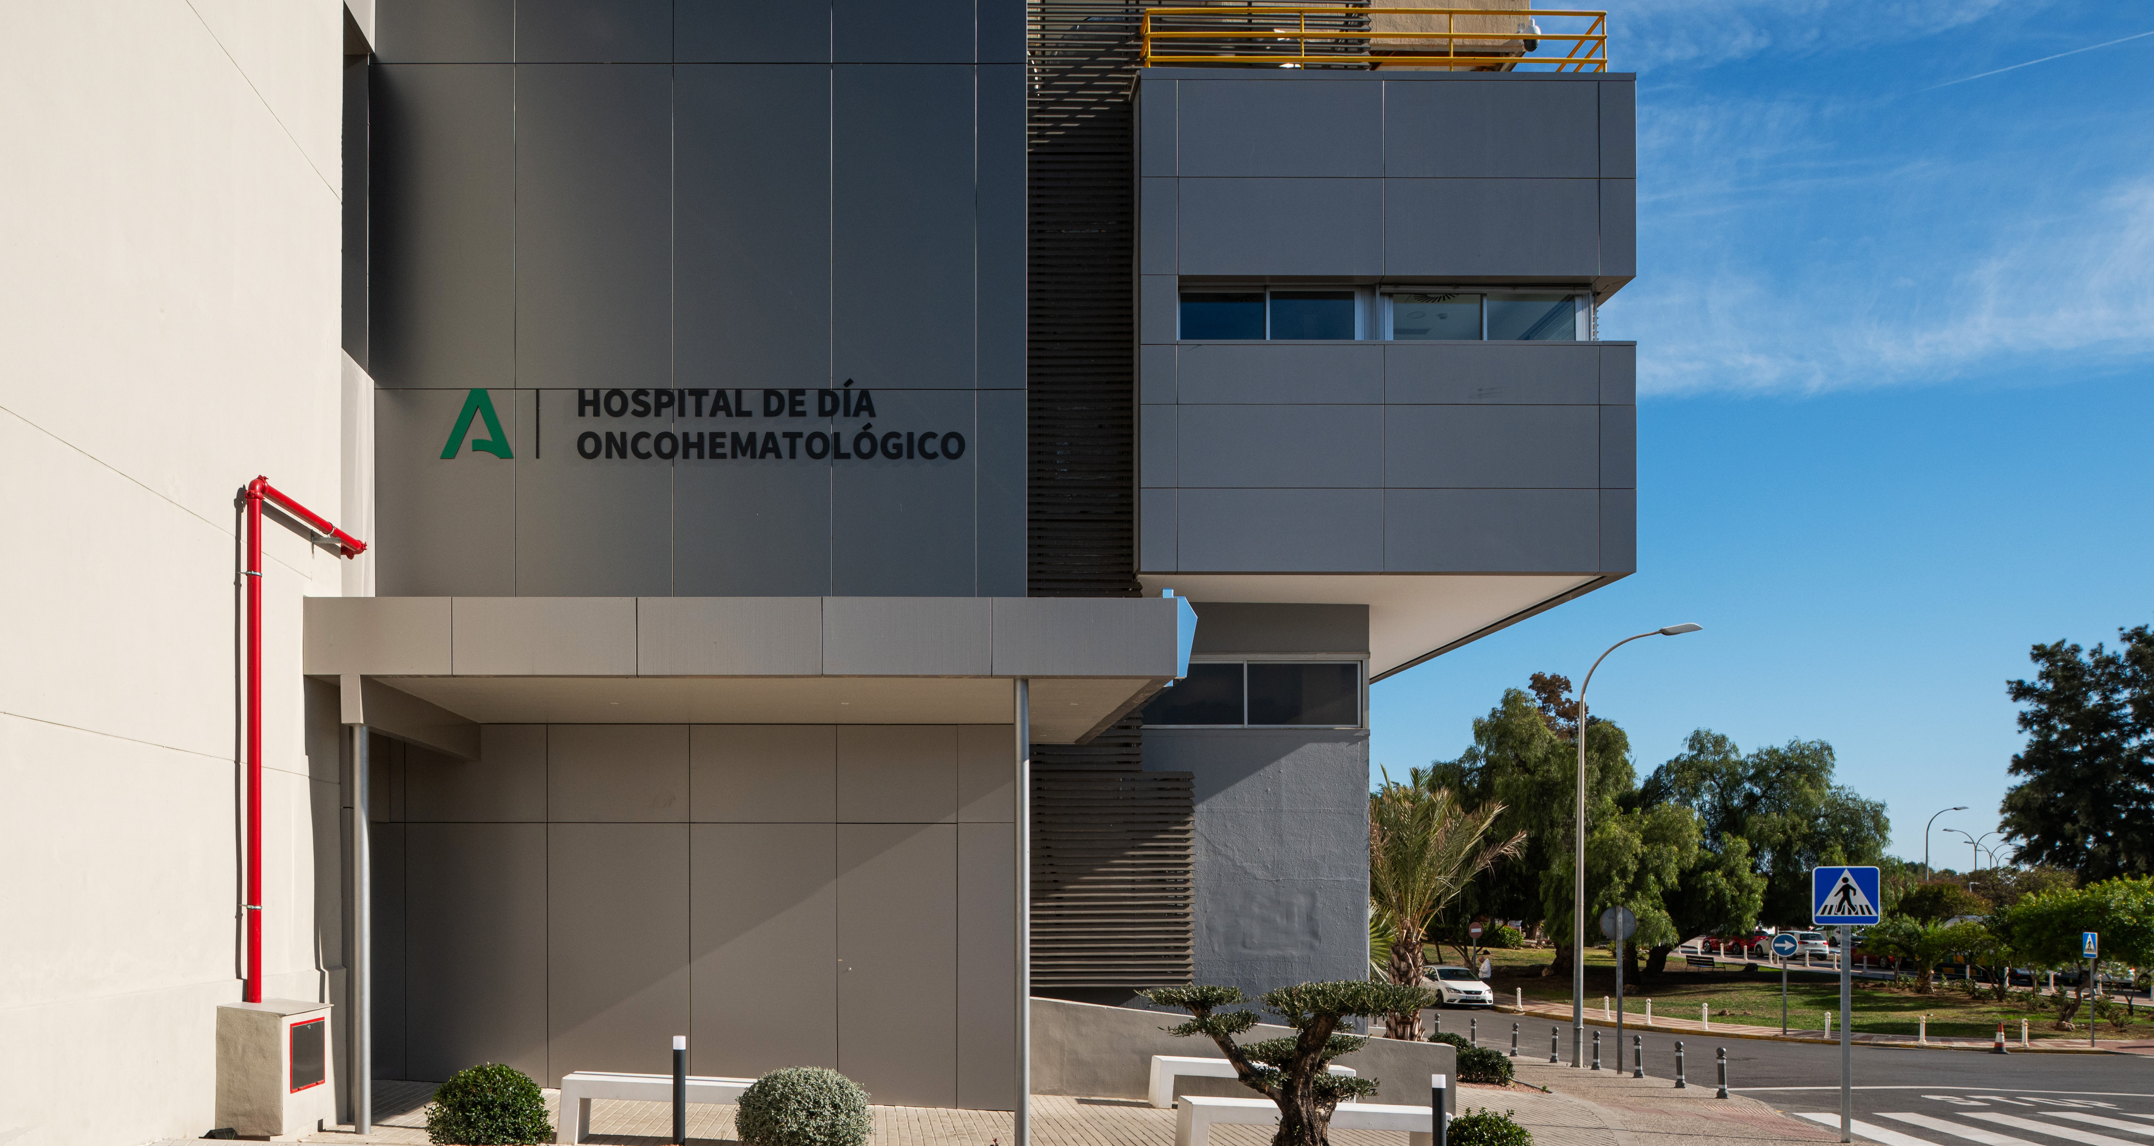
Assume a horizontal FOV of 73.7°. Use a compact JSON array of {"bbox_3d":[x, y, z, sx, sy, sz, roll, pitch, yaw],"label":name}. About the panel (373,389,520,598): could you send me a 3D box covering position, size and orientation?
[{"bbox_3d":[-5.037,-0.568,11.425,1.162,1.778,0.050,0,0,0],"label":"panel"}]

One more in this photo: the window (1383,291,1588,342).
[{"bbox_3d":[3.517,-2.205,12.390,1.751,0.471,0.080,0,0,0],"label":"window"}]

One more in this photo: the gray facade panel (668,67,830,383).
[{"bbox_3d":[-2.568,-2.747,11.430,1.263,2.580,0.060,0,-2,0],"label":"gray facade panel"}]

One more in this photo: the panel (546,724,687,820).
[{"bbox_3d":[-3.542,1.549,11.125,1.099,0.755,0.050,0,0,0],"label":"panel"}]

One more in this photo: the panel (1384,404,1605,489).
[{"bbox_3d":[3.987,-1.205,13.830,2.070,0.825,0.060,0,-2,0],"label":"panel"}]

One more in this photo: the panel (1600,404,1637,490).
[{"bbox_3d":[5.199,-1.205,13.830,0.356,0.825,0.060,0,-2,0],"label":"panel"}]

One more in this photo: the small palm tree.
[{"bbox_3d":[4.770,4.737,20.000,2.800,3.950,2.800,0,0,0],"label":"small palm tree"}]

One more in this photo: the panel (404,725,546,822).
[{"bbox_3d":[-5.230,1.740,12.525,1.245,0.872,0.050,0,0,0],"label":"panel"}]

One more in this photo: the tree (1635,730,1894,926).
[{"bbox_3d":[32.474,12.916,68.000,11.500,11.000,10.500,0,0,0],"label":"tree"}]

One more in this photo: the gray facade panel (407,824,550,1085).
[{"bbox_3d":[-5.179,3.299,12.395,1.232,2.263,0.050,0,0,0],"label":"gray facade panel"}]

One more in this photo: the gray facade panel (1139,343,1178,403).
[{"bbox_3d":[0.701,-1.681,12.175,0.306,0.513,0.050,0,0,0],"label":"gray facade panel"}]

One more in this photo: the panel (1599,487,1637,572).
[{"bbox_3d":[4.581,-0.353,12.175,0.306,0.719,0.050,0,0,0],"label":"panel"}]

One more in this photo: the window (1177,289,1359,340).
[{"bbox_3d":[1.930,-2.564,14.245,1.814,0.516,0.090,0,0,0],"label":"window"}]

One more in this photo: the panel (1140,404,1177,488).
[{"bbox_3d":[0.784,-1.214,13.830,0.356,0.809,0.060,0,-2,0],"label":"panel"}]

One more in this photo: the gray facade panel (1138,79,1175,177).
[{"bbox_3d":[0.698,-3.764,12.175,0.313,0.833,0.050,0,0,0],"label":"gray facade panel"}]

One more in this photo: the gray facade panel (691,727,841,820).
[{"bbox_3d":[-2.420,1.552,11.125,1.132,0.748,0.050,0,0,0],"label":"gray facade panel"}]

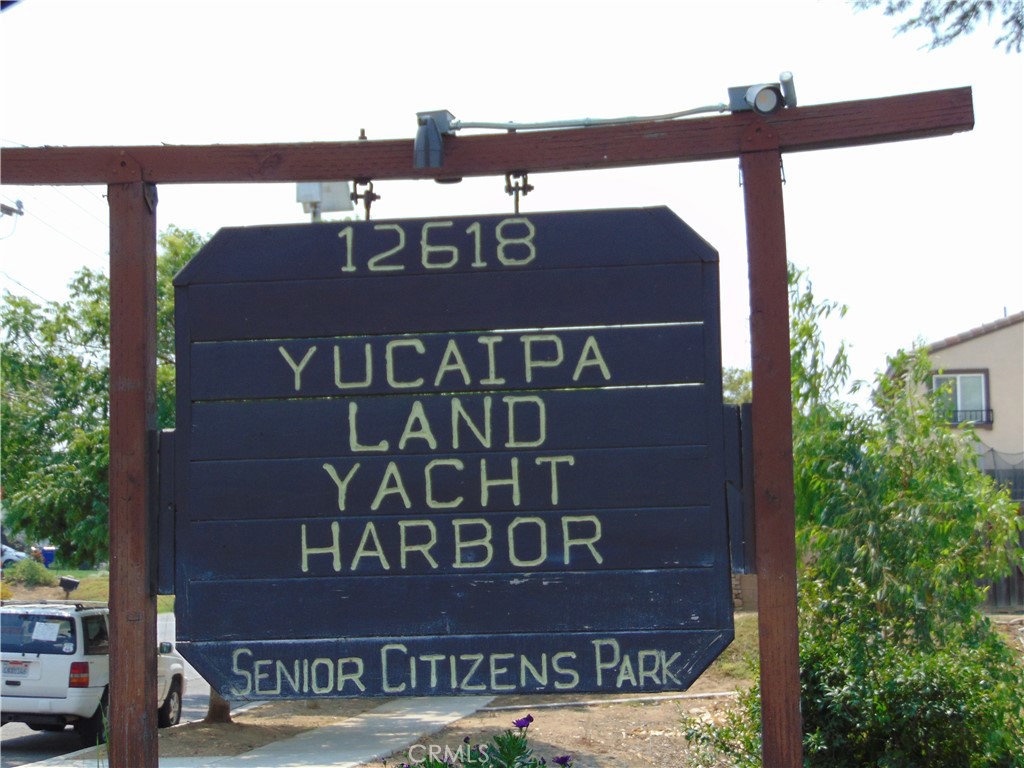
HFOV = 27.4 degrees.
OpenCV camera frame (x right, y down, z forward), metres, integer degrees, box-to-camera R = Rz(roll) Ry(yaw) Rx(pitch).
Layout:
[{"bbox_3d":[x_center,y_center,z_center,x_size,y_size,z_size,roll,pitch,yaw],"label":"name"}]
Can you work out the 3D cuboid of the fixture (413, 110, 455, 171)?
[{"bbox_3d":[-0.179,-0.557,4.870,0.076,0.138,0.165,-2,-7,8],"label":"fixture"}]

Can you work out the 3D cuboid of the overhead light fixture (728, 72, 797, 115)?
[{"bbox_3d":[0.574,-0.647,4.770,0.155,0.110,0.170,-2,-6,2],"label":"overhead light fixture"}]

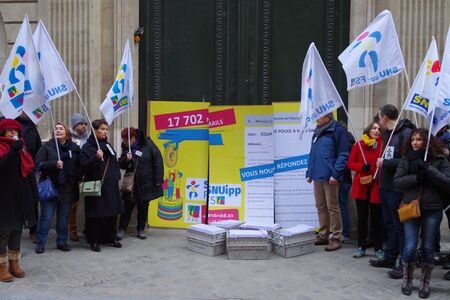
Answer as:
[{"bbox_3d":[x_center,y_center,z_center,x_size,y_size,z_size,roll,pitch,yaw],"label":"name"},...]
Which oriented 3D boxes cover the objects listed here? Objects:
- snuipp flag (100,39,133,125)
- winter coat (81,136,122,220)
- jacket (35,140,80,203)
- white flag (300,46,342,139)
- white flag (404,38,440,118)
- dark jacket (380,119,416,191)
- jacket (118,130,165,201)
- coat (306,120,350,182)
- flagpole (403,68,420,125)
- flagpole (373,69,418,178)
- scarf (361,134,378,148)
[{"bbox_3d":[-1.476,-0.936,6.150,0.460,1.170,0.200,0,2,-6],"label":"snuipp flag"},{"bbox_3d":[-1.578,0.332,5.750,0.500,1.064,0.420,-1,3,-37],"label":"winter coat"},{"bbox_3d":[-2.097,0.245,5.650,0.570,0.763,0.400,0,2,-12],"label":"jacket"},{"bbox_3d":[1.125,-0.701,5.300,0.520,1.108,0.260,1,2,9],"label":"white flag"},{"bbox_3d":[2.228,-0.808,5.050,0.440,0.891,0.250,1,2,6],"label":"white flag"},{"bbox_3d":[1.978,0.051,5.100,0.400,0.820,0.520,-1,2,-30],"label":"dark jacket"},{"bbox_3d":[-1.153,0.236,6.250,0.600,0.970,0.450,2,2,34],"label":"jacket"},{"bbox_3d":[1.380,0.013,6.000,0.380,0.830,0.560,-1,3,-38],"label":"coat"},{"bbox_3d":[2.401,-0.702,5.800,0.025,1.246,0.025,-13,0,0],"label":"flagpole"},{"bbox_3d":[1.851,-0.331,4.800,0.025,1.369,0.025,22,0,0],"label":"flagpole"},{"bbox_3d":[1.750,-0.103,5.450,0.230,0.166,0.200,0,2,-6],"label":"scarf"}]

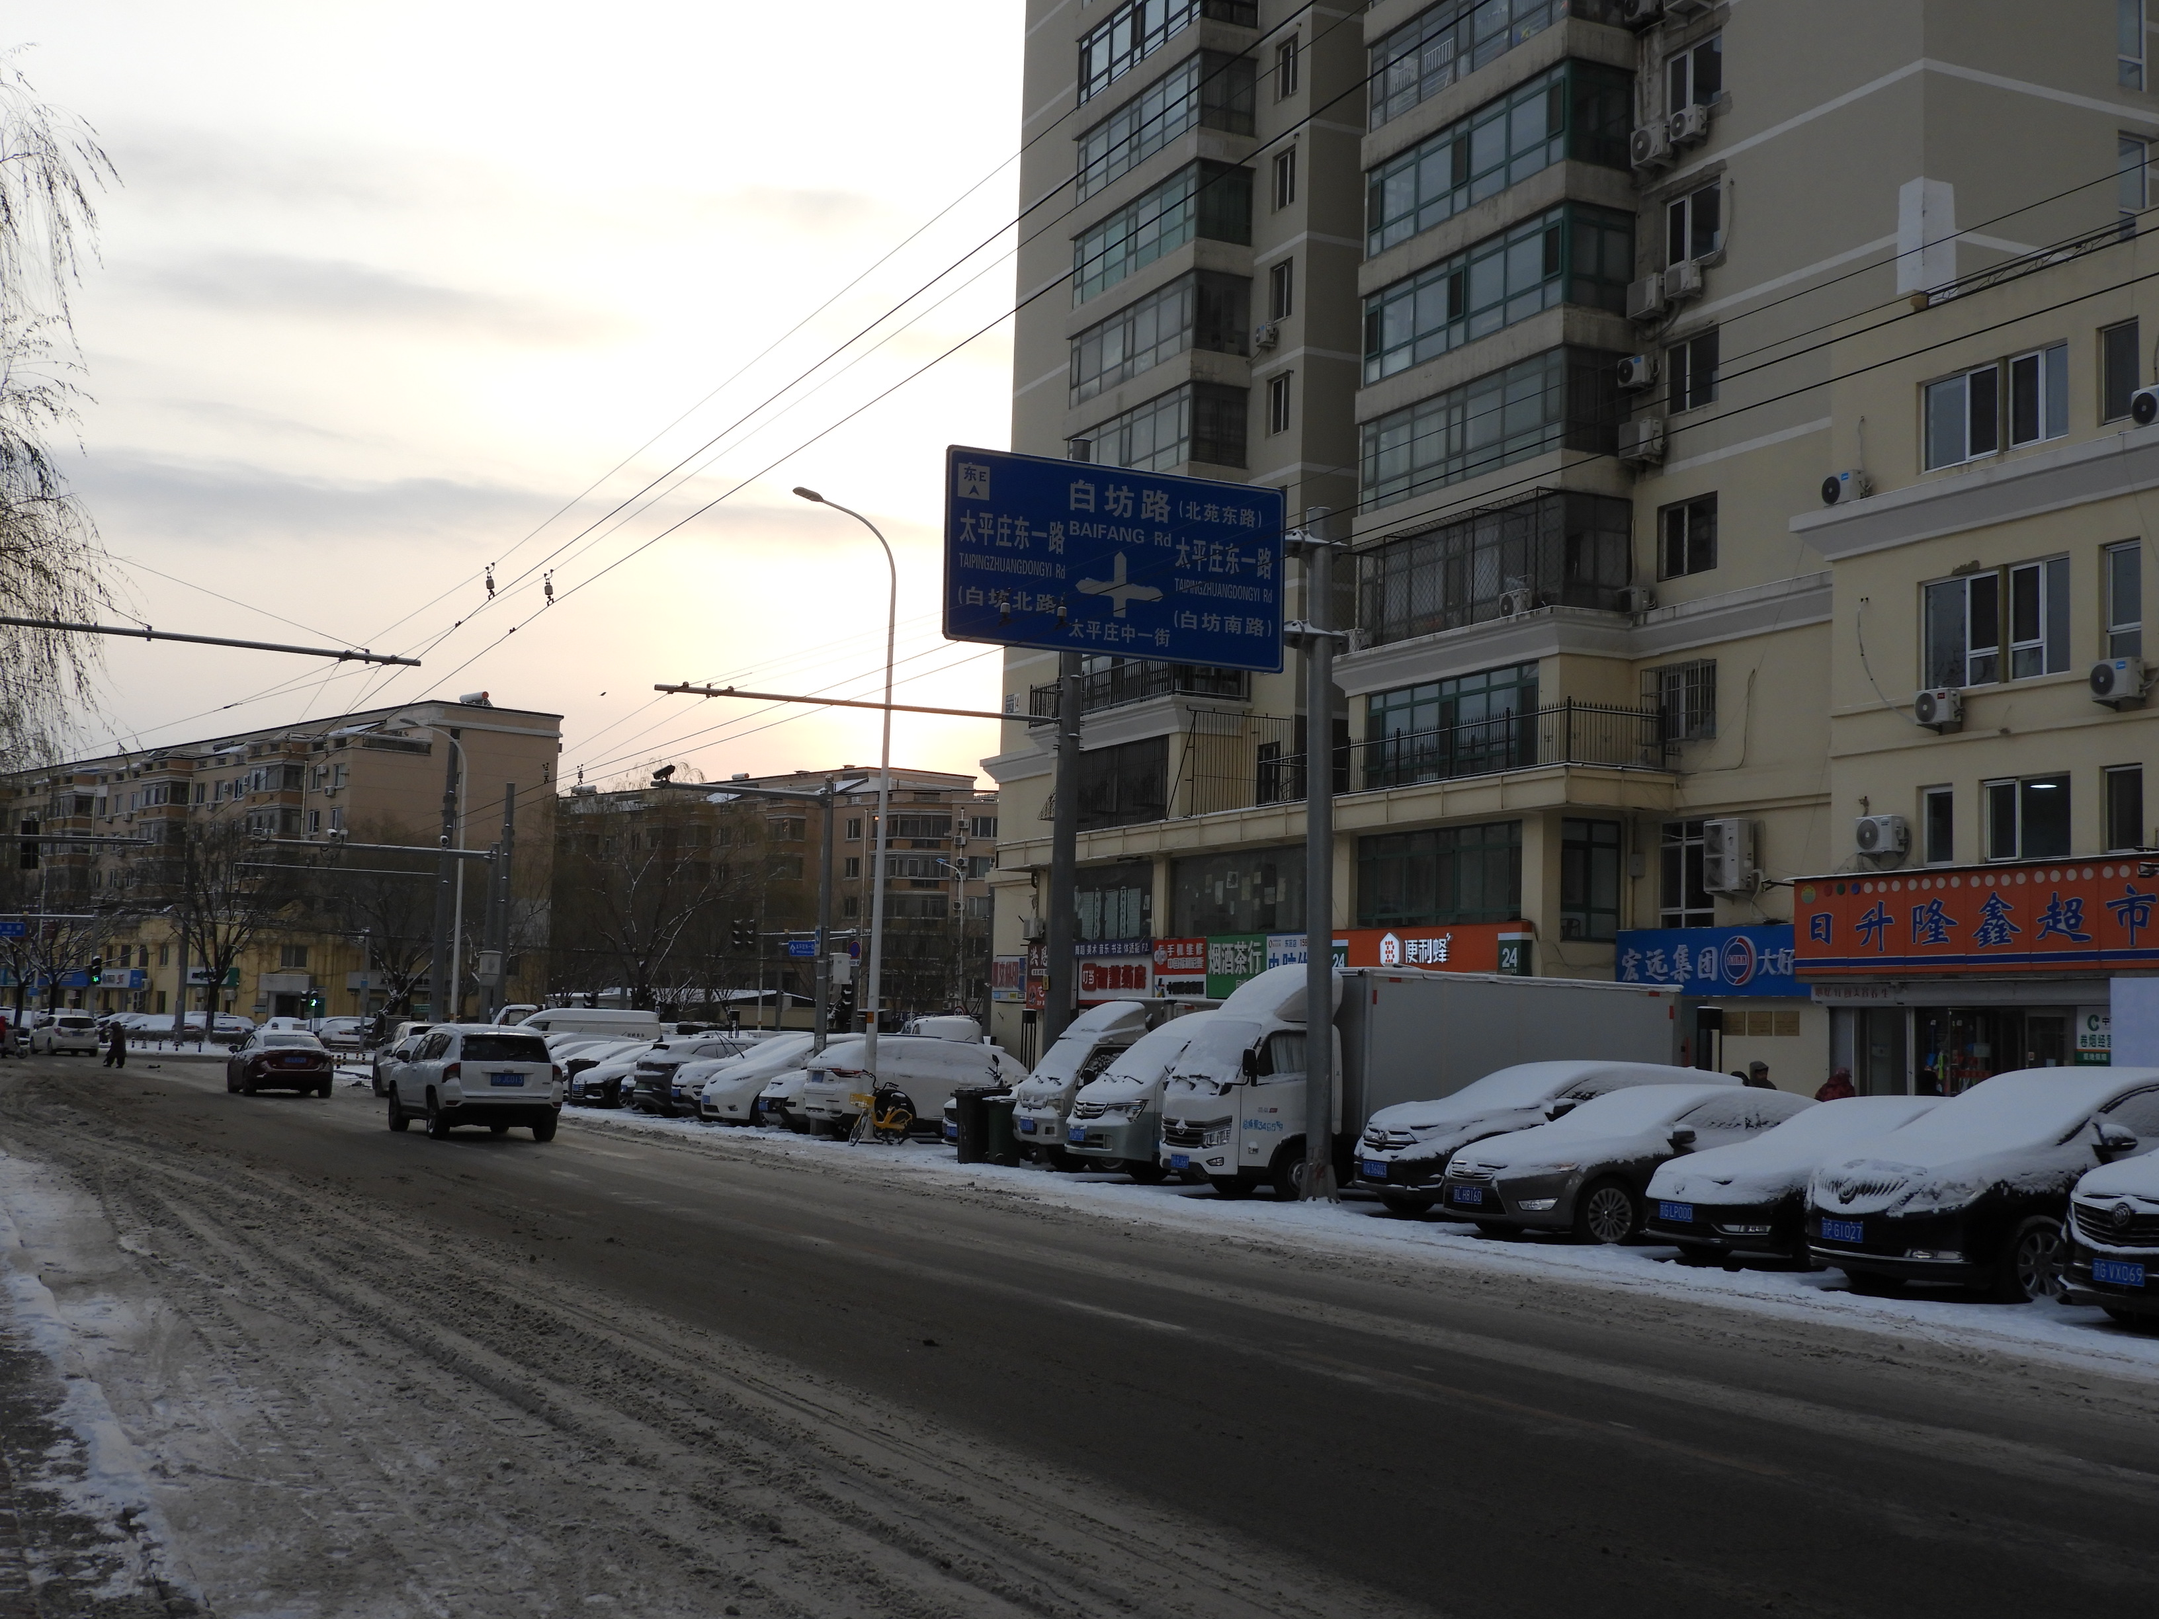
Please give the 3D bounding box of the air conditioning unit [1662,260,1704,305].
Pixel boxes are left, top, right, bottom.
[{"bbox_3d":[11.055,-9.632,45.624,0.280,0.550,0.740,4,-6,-25],"label":"air conditioning unit"}]

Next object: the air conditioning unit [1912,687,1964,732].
[{"bbox_3d":[12.315,-1.444,35.663,0.290,0.508,0.687,4,-6,-25],"label":"air conditioning unit"}]

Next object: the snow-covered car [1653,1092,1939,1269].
[{"bbox_3d":[7.023,3.183,21.214,4.850,1.500,1.840,4,-6,-25],"label":"snow-covered car"}]

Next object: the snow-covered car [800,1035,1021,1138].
[{"bbox_3d":[-1.982,4.543,40.634,4.640,1.680,1.860,4,-6,-25],"label":"snow-covered car"}]

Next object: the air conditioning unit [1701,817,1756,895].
[{"bbox_3d":[11.337,0.809,43.500,0.370,1.240,0.920,4,-6,-25],"label":"air conditioning unit"}]

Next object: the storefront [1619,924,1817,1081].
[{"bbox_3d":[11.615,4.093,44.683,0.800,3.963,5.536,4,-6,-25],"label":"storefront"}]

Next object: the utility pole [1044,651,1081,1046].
[{"bbox_3d":[-0.153,-0.146,33.579,0.380,9.832,0.380,4,-5,-25],"label":"utility pole"}]

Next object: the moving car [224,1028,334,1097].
[{"bbox_3d":[-18.386,5.778,57.302,1.800,1.460,4.650,4,-6,-25],"label":"moving car"}]

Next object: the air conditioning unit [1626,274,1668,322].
[{"bbox_3d":[10.624,-9.582,46.700,0.310,0.640,0.830,4,-6,-25],"label":"air conditioning unit"}]

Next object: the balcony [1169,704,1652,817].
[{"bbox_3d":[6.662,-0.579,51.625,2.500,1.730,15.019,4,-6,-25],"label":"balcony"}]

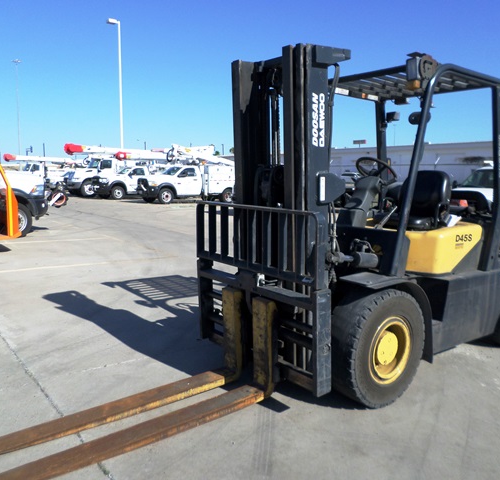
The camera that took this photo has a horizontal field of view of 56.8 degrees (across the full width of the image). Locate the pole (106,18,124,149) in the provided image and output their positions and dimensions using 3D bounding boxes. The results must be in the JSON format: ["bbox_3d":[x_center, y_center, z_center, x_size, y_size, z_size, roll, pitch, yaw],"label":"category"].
[{"bbox_3d":[-9.981,-9.683,34.224,1.050,12.560,0.350,-2,8,-17],"label":"pole"}]

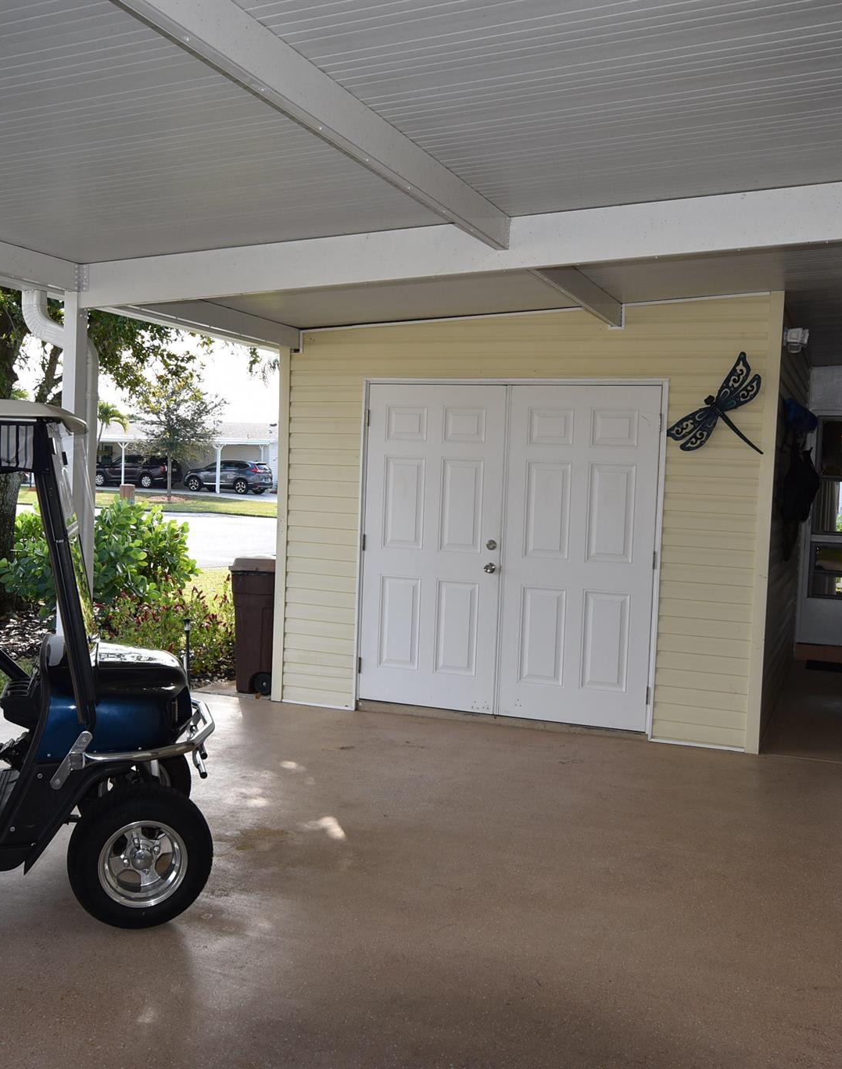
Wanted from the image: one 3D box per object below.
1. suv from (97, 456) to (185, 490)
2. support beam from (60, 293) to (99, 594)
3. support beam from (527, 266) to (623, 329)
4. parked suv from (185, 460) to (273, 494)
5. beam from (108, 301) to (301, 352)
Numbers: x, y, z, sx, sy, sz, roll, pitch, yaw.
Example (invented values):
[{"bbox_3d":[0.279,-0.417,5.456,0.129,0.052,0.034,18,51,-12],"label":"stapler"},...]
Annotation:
[{"bbox_3d":[-15.100,-3.260,58.500,4.900,1.760,1.950,3,3,20],"label":"suv"},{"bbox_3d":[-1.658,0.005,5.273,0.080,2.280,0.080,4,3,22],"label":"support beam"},{"bbox_3d":[0.745,-1.234,5.440,0.055,0.140,2.150,4,3,22],"label":"support beam"},{"bbox_3d":[-10.000,-2.940,57.400,4.600,1.680,1.860,3,3,20],"label":"parked suv"},{"bbox_3d":[-1.208,-1.221,6.217,0.070,0.150,2.160,4,3,22],"label":"beam"}]

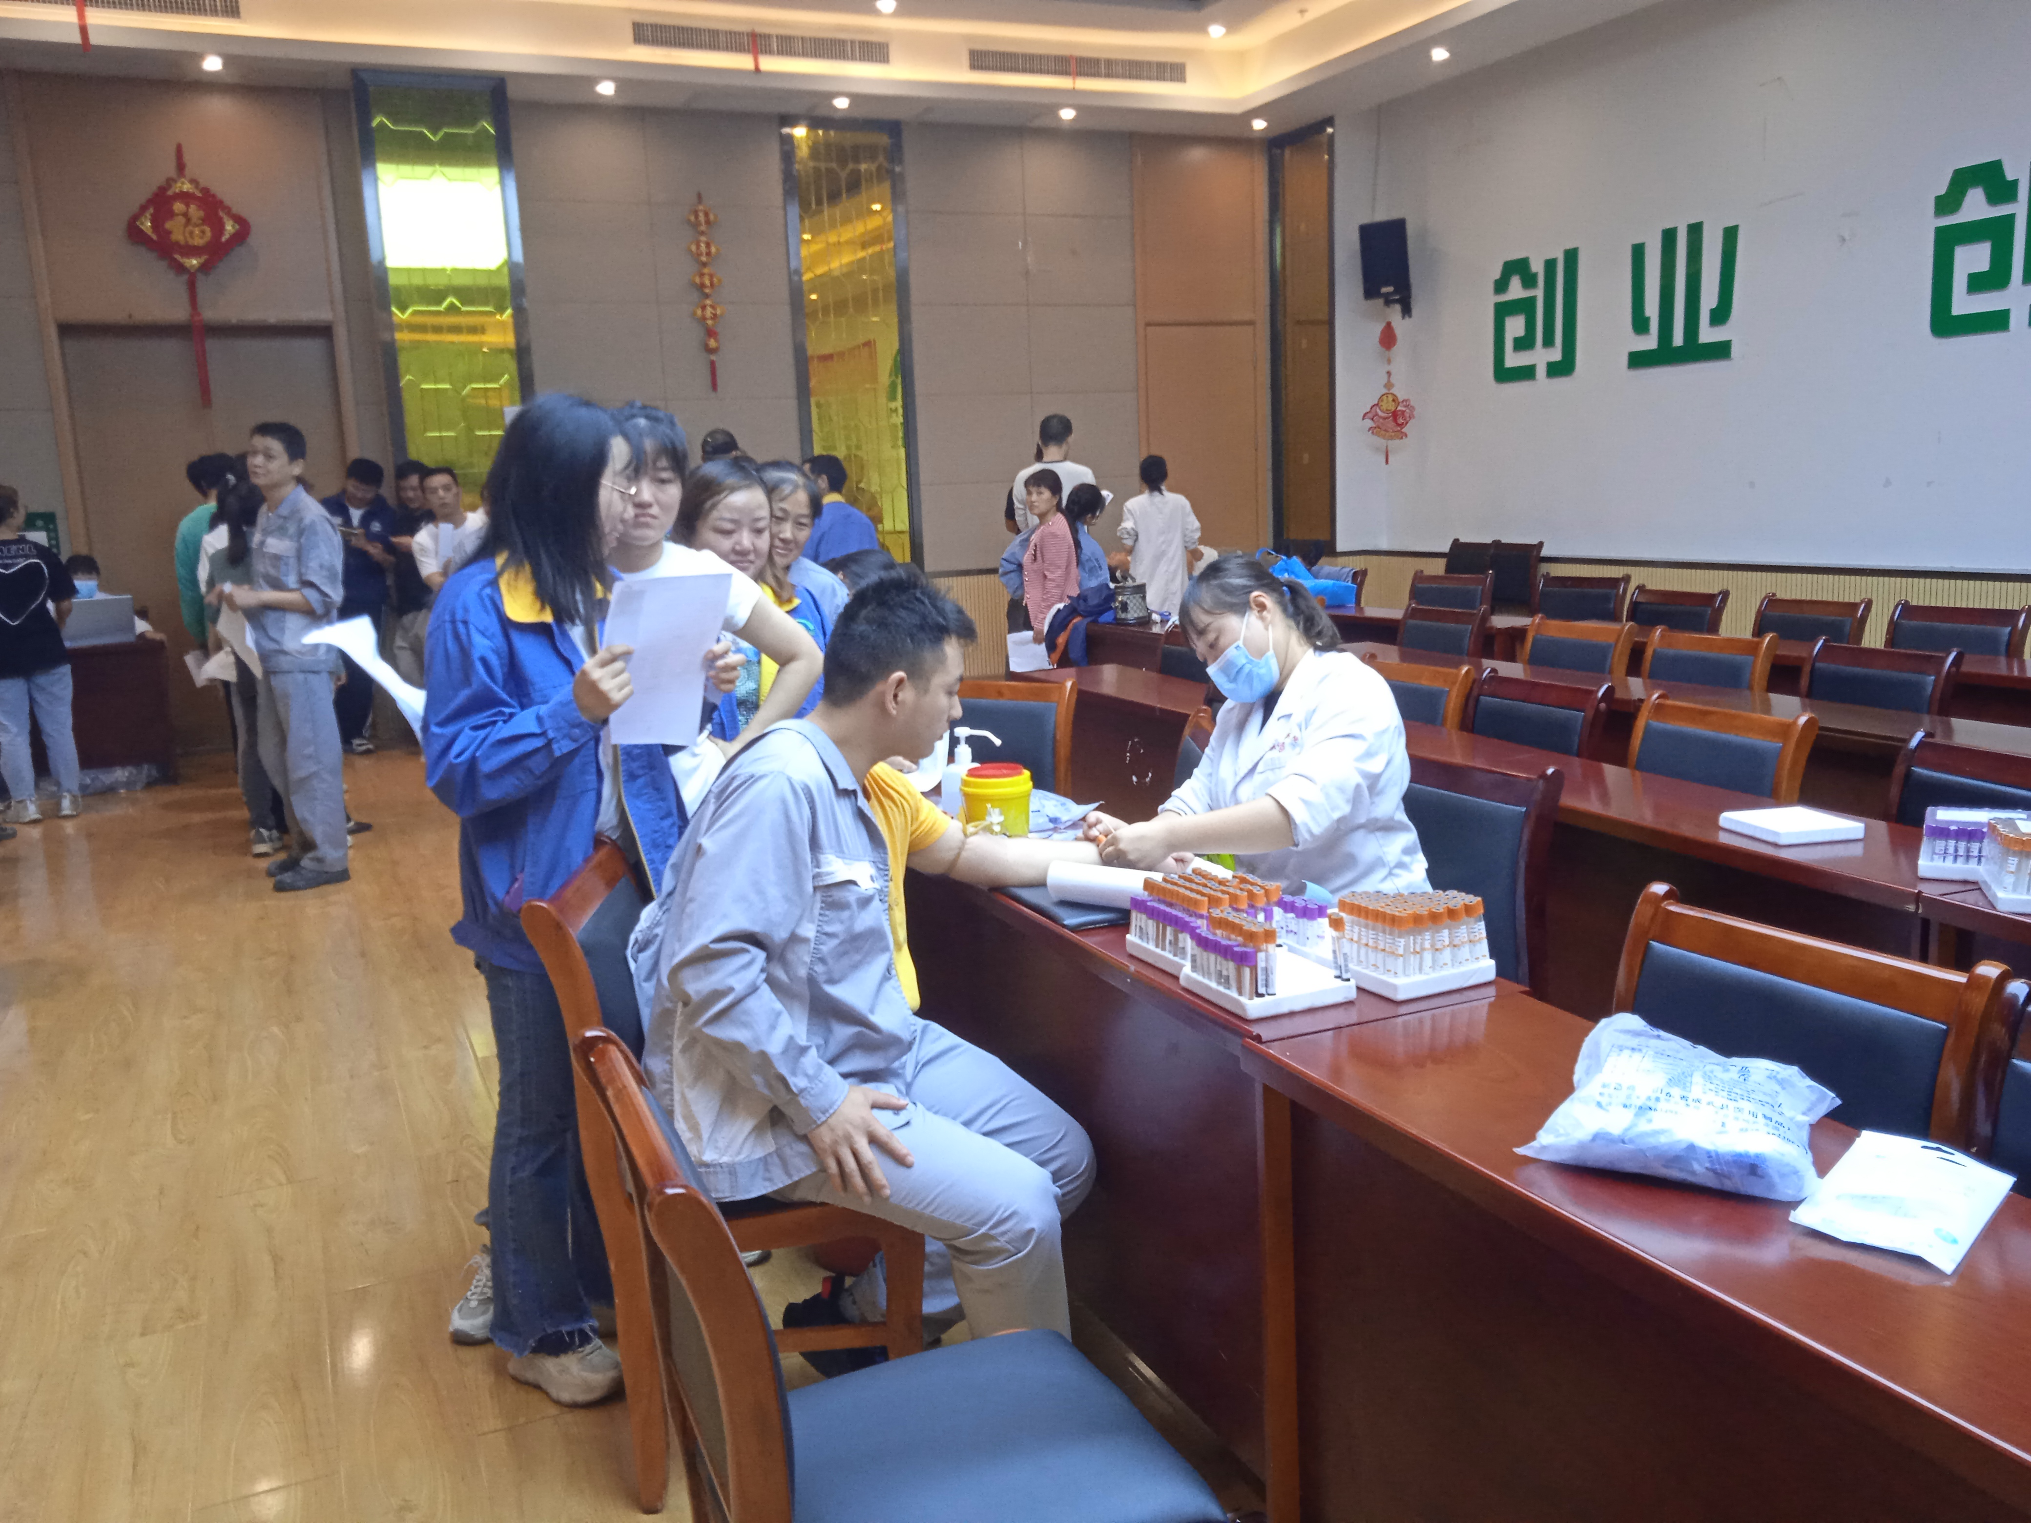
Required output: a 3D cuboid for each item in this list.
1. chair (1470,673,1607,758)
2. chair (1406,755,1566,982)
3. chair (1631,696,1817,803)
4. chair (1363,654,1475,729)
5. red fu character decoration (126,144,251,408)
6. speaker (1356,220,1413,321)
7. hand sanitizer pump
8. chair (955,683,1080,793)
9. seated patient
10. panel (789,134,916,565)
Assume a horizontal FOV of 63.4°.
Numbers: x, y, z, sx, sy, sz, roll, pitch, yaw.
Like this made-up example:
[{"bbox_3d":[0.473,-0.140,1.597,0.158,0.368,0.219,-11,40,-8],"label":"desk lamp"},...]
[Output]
[{"bbox_3d":[1.062,0.265,3.922,0.550,0.920,0.455,-7,11,-23],"label":"chair"},{"bbox_3d":[0.636,0.448,2.988,0.550,0.920,0.455,-7,11,-24],"label":"chair"},{"bbox_3d":[1.271,0.347,3.402,0.550,0.920,0.455,-6,11,-21],"label":"chair"},{"bbox_3d":[0.861,0.199,4.348,0.550,0.920,0.455,-7,11,-23],"label":"chair"},{"bbox_3d":[-4.664,-2.755,9.341,0.630,1.440,0.050,-7,11,-25],"label":"red fu character decoration"},{"bbox_3d":[2.418,-3.274,10.744,0.290,0.500,0.270,7,22,42],"label":"speaker"},{"bbox_3d":[-0.093,0.017,3.390,0.123,0.180,0.078,-1,10,7],"label":"hand sanitizer pump"},{"bbox_3d":[-0.138,0.257,4.275,0.455,0.920,0.550,4,12,34],"label":"chair"},{"bbox_3d":[-0.190,0.376,2.609,0.800,1.320,0.680,-2,10,3],"label":"seated patient"},{"bbox_3d":[-1.078,-2.755,11.090,0.686,2.868,0.060,-7,11,-25],"label":"panel"}]

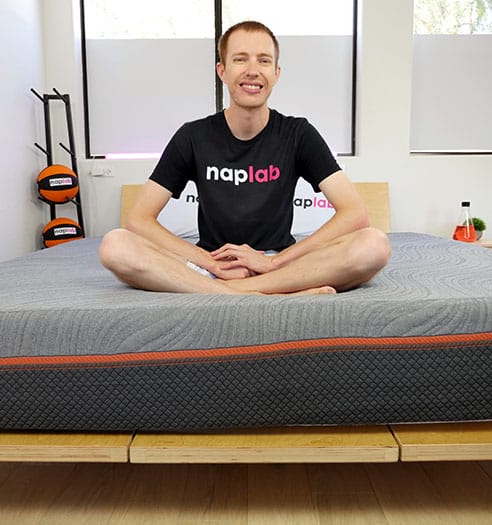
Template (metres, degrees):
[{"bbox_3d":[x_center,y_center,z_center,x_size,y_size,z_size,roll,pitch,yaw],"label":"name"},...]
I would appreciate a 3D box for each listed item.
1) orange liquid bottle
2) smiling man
[{"bbox_3d":[1.241,-0.230,2.750,0.134,0.226,0.134,0,7,0],"label":"orange liquid bottle"},{"bbox_3d":[0.000,-0.322,1.450,0.780,0.780,0.550,0,7,1],"label":"smiling man"}]

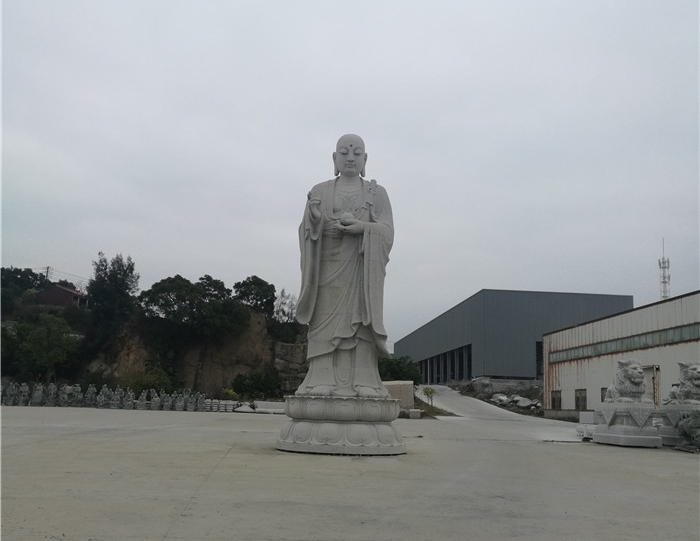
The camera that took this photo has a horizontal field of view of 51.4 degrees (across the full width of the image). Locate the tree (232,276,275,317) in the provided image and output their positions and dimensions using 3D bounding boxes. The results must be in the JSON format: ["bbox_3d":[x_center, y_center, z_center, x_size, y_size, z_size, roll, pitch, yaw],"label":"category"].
[{"bbox_3d":[-8.757,2.359,66.045,3.811,4.024,3.811,3,-11,-7],"label":"tree"}]

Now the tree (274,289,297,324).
[{"bbox_3d":[-6.514,3.774,75.254,2.999,3.849,2.999,3,-10,-5],"label":"tree"}]

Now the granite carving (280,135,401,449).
[{"bbox_3d":[-0.109,0.515,21.259,3.676,9.225,3.529,2,-10,0],"label":"granite carving"}]

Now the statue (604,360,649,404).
[{"bbox_3d":[9.606,3.870,25.174,1.200,1.441,1.750,3,-11,-8],"label":"statue"}]

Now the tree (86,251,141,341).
[{"bbox_3d":[-20.554,2.347,63.252,4.693,7.853,4.458,5,-11,-18],"label":"tree"}]

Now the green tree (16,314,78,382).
[{"bbox_3d":[-23.338,6.018,56.149,4.783,5.204,4.544,6,-11,-22],"label":"green tree"}]

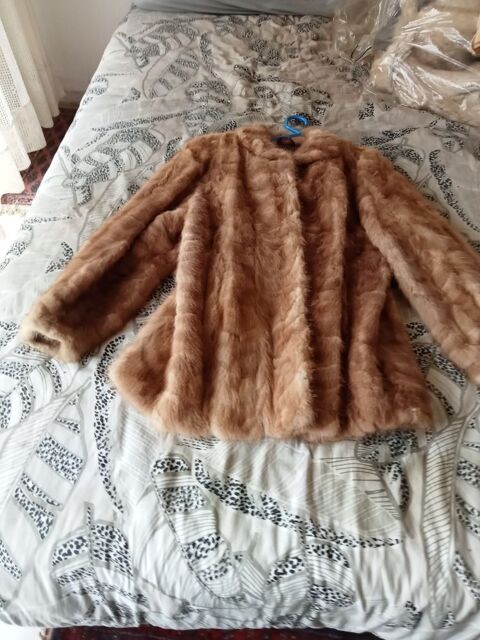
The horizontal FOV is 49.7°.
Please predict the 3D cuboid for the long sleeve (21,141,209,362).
[{"bbox_3d":[-0.184,-0.178,1.088,0.190,0.090,0.650,23,58,16],"label":"long sleeve"}]

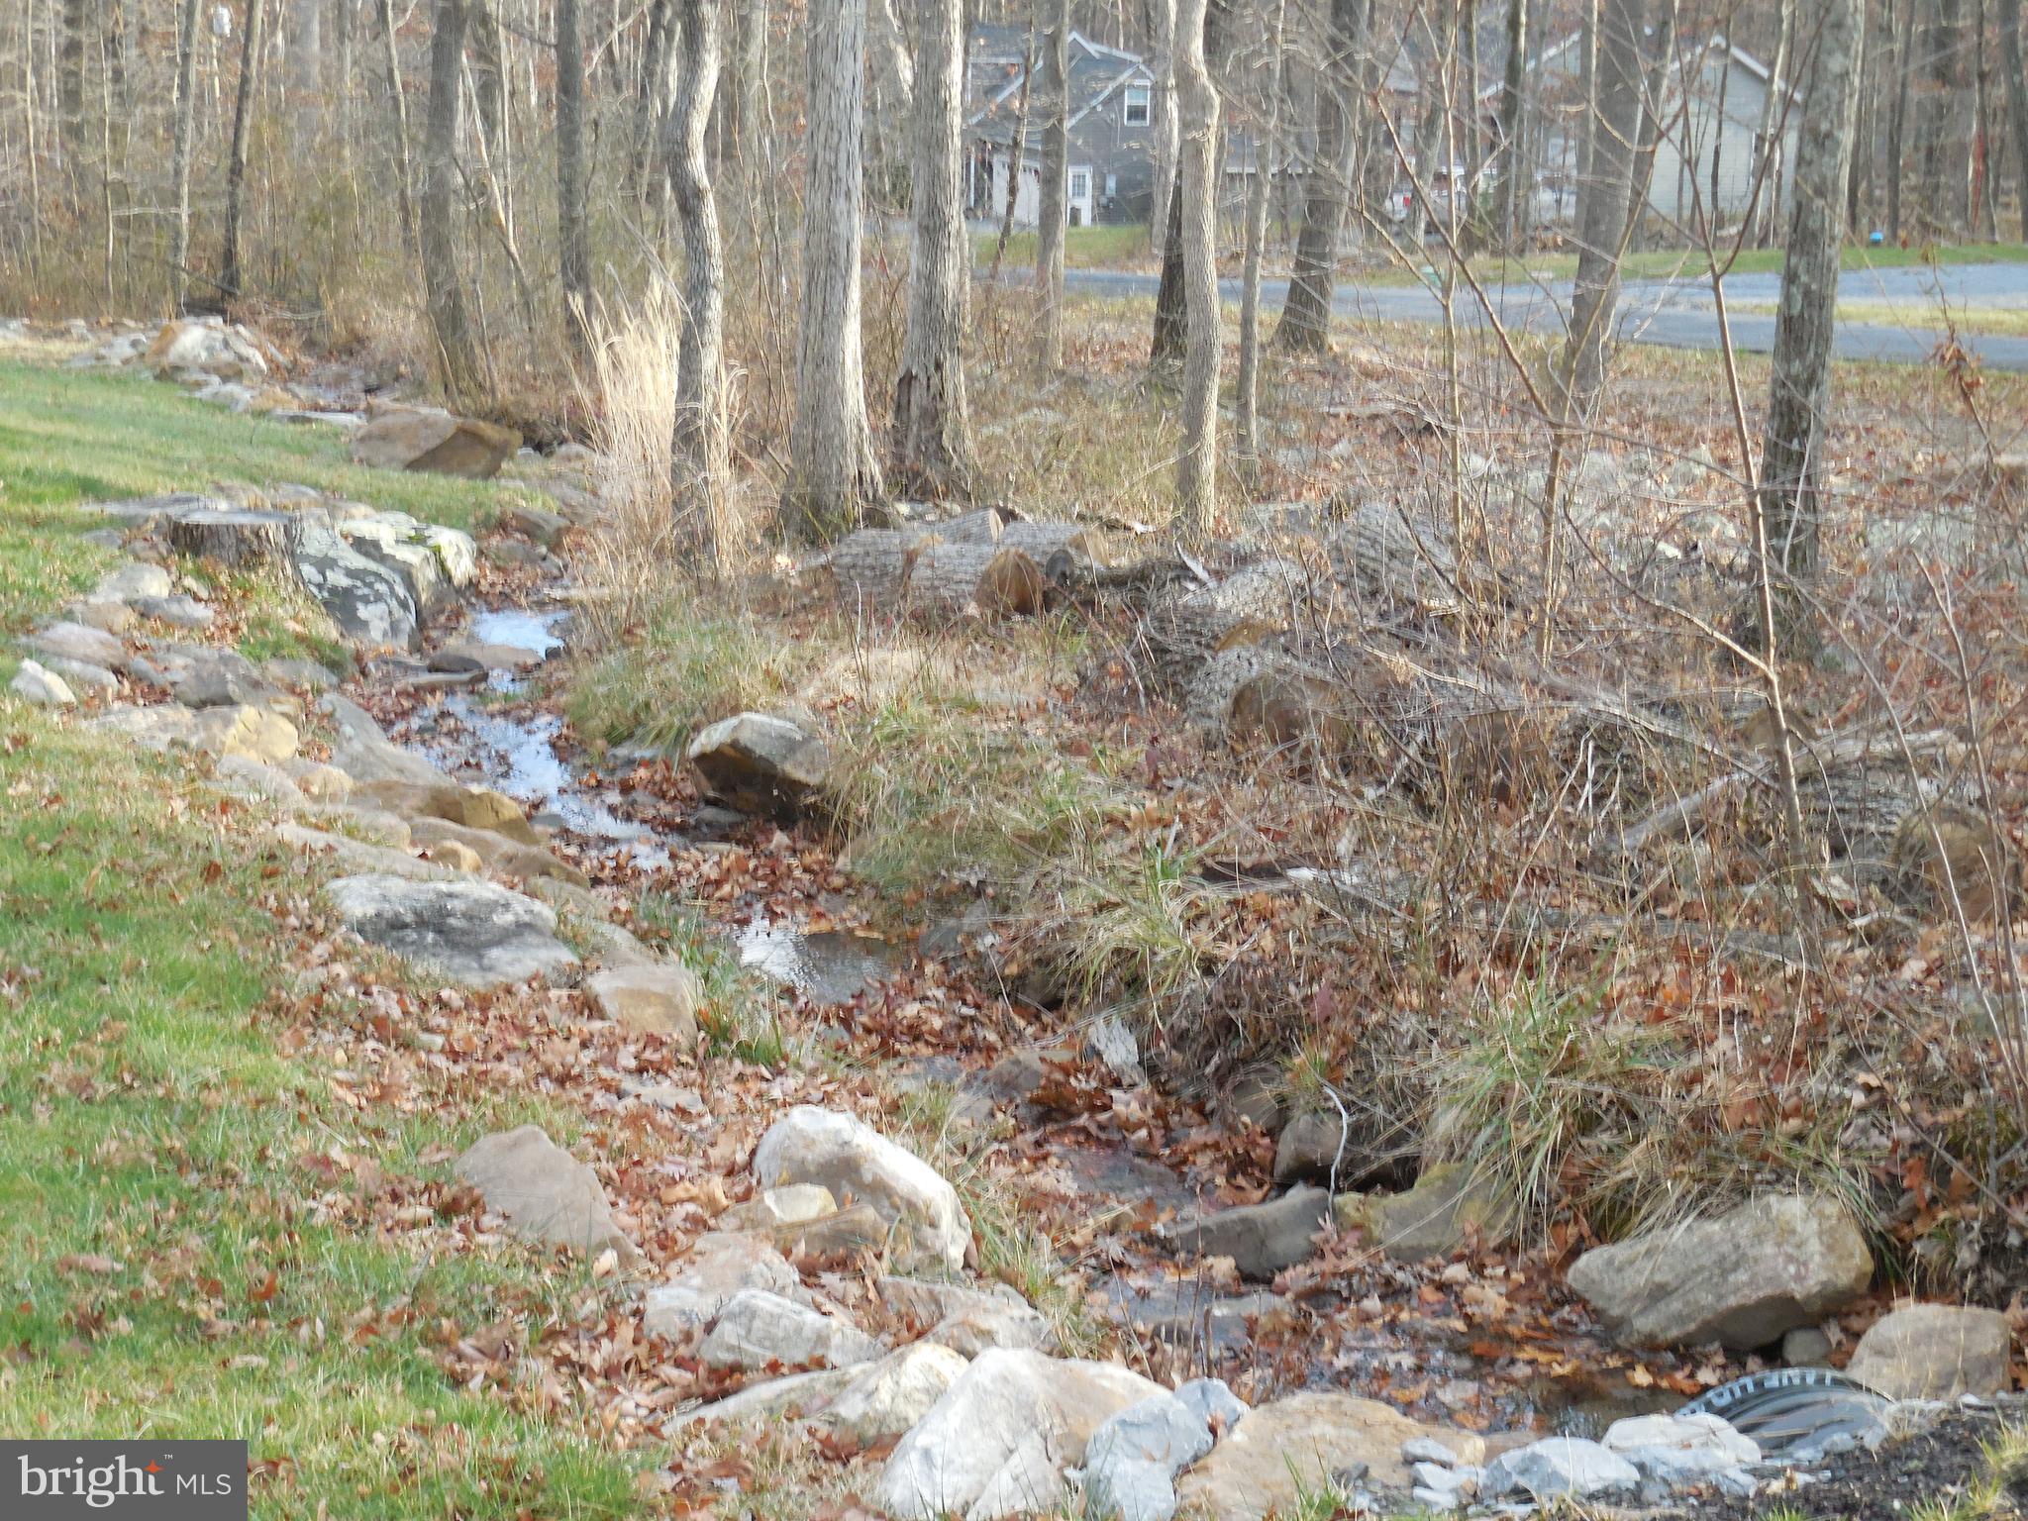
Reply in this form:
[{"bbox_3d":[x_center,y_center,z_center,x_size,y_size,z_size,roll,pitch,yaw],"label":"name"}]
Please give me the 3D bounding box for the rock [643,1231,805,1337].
[{"bbox_3d":[-0.657,1.185,8.100,0.360,0.190,0.310,2,10,10],"label":"rock"}]

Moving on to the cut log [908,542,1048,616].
[{"bbox_3d":[-0.173,-0.874,17.300,0.600,0.330,0.340,8,14,34],"label":"cut log"}]

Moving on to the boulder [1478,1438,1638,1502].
[{"bbox_3d":[1.275,1.652,8.300,0.370,0.140,0.240,0,12,0],"label":"boulder"}]

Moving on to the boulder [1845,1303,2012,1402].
[{"bbox_3d":[2.356,1.536,9.200,0.420,0.270,0.320,0,12,0],"label":"boulder"}]

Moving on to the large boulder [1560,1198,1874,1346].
[{"bbox_3d":[1.993,1.446,10.100,0.840,0.380,0.500,0,12,0],"label":"large boulder"}]

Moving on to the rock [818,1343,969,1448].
[{"bbox_3d":[-0.246,1.340,7.500,0.340,0.200,0.290,-3,10,-15],"label":"rock"}]

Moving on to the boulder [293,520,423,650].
[{"bbox_3d":[-3.220,-0.853,17.500,0.620,0.580,0.600,3,10,20],"label":"boulder"}]

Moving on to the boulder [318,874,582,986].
[{"bbox_3d":[-1.768,0.534,11.200,0.780,0.290,0.500,3,10,20],"label":"boulder"}]

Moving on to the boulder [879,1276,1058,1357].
[{"bbox_3d":[-0.103,1.252,8.000,0.390,0.180,0.300,2,10,10],"label":"boulder"}]

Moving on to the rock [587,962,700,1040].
[{"bbox_3d":[-1.159,0.762,11.200,0.360,0.180,0.300,0,12,0],"label":"rock"}]

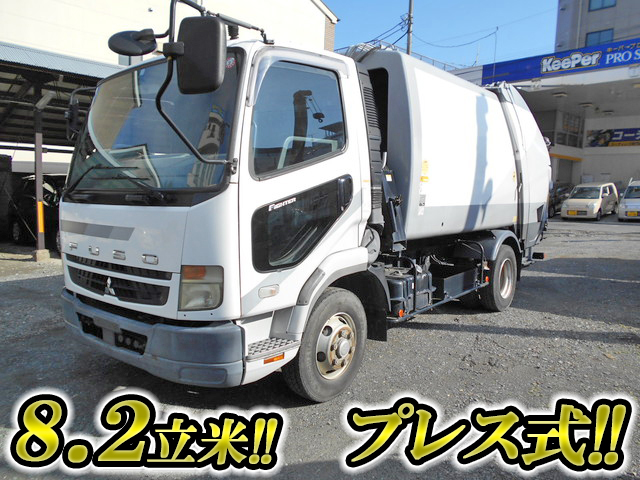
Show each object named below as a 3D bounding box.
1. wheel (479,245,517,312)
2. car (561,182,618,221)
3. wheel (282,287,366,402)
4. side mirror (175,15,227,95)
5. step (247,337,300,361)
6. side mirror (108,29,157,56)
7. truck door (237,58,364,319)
[{"bbox_3d":[2.209,0.477,6.001,0.225,0.805,0.805,4,8,39],"label":"wheel"},{"bbox_3d":[12.100,-1.730,21.500,3.395,1.500,1.475,-6,8,-45],"label":"car"},{"bbox_3d":[0.034,0.748,3.519,0.225,0.805,0.805,4,8,39],"label":"wheel"},{"bbox_3d":[-0.547,-0.852,2.220,0.195,0.350,0.085,0,6,9],"label":"side mirror"},{"bbox_3d":[-0.317,0.667,2.917,0.420,0.050,0.190,-6,8,-43],"label":"step"},{"bbox_3d":[-0.878,-0.924,2.250,0.210,0.150,0.085,-2,-29,-14],"label":"side mirror"},{"bbox_3d":[-0.111,-0.362,3.077,0.150,1.540,1.150,5,8,42],"label":"truck door"}]

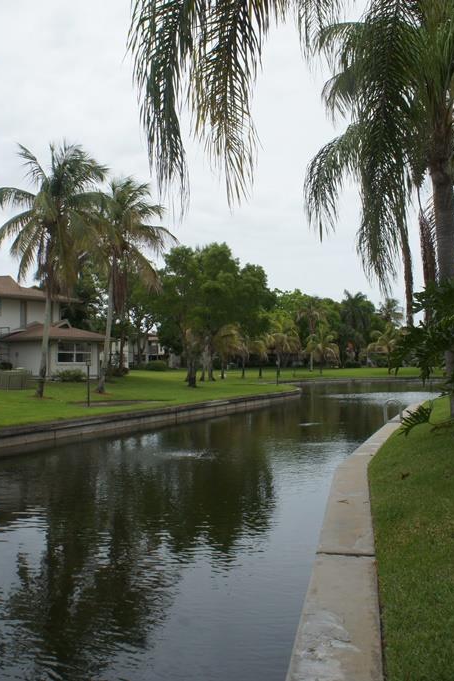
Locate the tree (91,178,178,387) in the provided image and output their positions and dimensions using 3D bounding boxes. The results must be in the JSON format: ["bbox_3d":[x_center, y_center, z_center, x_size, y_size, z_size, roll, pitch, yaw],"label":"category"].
[{"bbox_3d":[-4.621,-2.627,32.000,4.500,10.130,4.500,-1,-2,0],"label":"tree"}]

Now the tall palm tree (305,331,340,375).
[{"bbox_3d":[9.381,1.203,67.000,3.340,4.370,3.340,-1,-2,0],"label":"tall palm tree"}]

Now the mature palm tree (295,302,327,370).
[{"bbox_3d":[10.529,-0.431,84.000,4.060,8.500,4.060,-1,-2,0],"label":"mature palm tree"}]

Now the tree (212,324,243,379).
[{"bbox_3d":[0.044,0.968,60.000,2.900,4.750,2.900,-1,-2,0],"label":"tree"}]

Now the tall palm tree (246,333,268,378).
[{"bbox_3d":[2.909,1.455,63.000,2.400,4.020,2.400,-1,-2,0],"label":"tall palm tree"}]

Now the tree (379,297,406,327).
[{"bbox_3d":[25.564,-1.360,106.000,4.350,10.960,4.350,-1,-2,0],"label":"tree"}]

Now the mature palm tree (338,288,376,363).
[{"bbox_3d":[18.175,-1.671,95.000,5.010,10.580,5.010,-1,-2,0],"label":"mature palm tree"}]

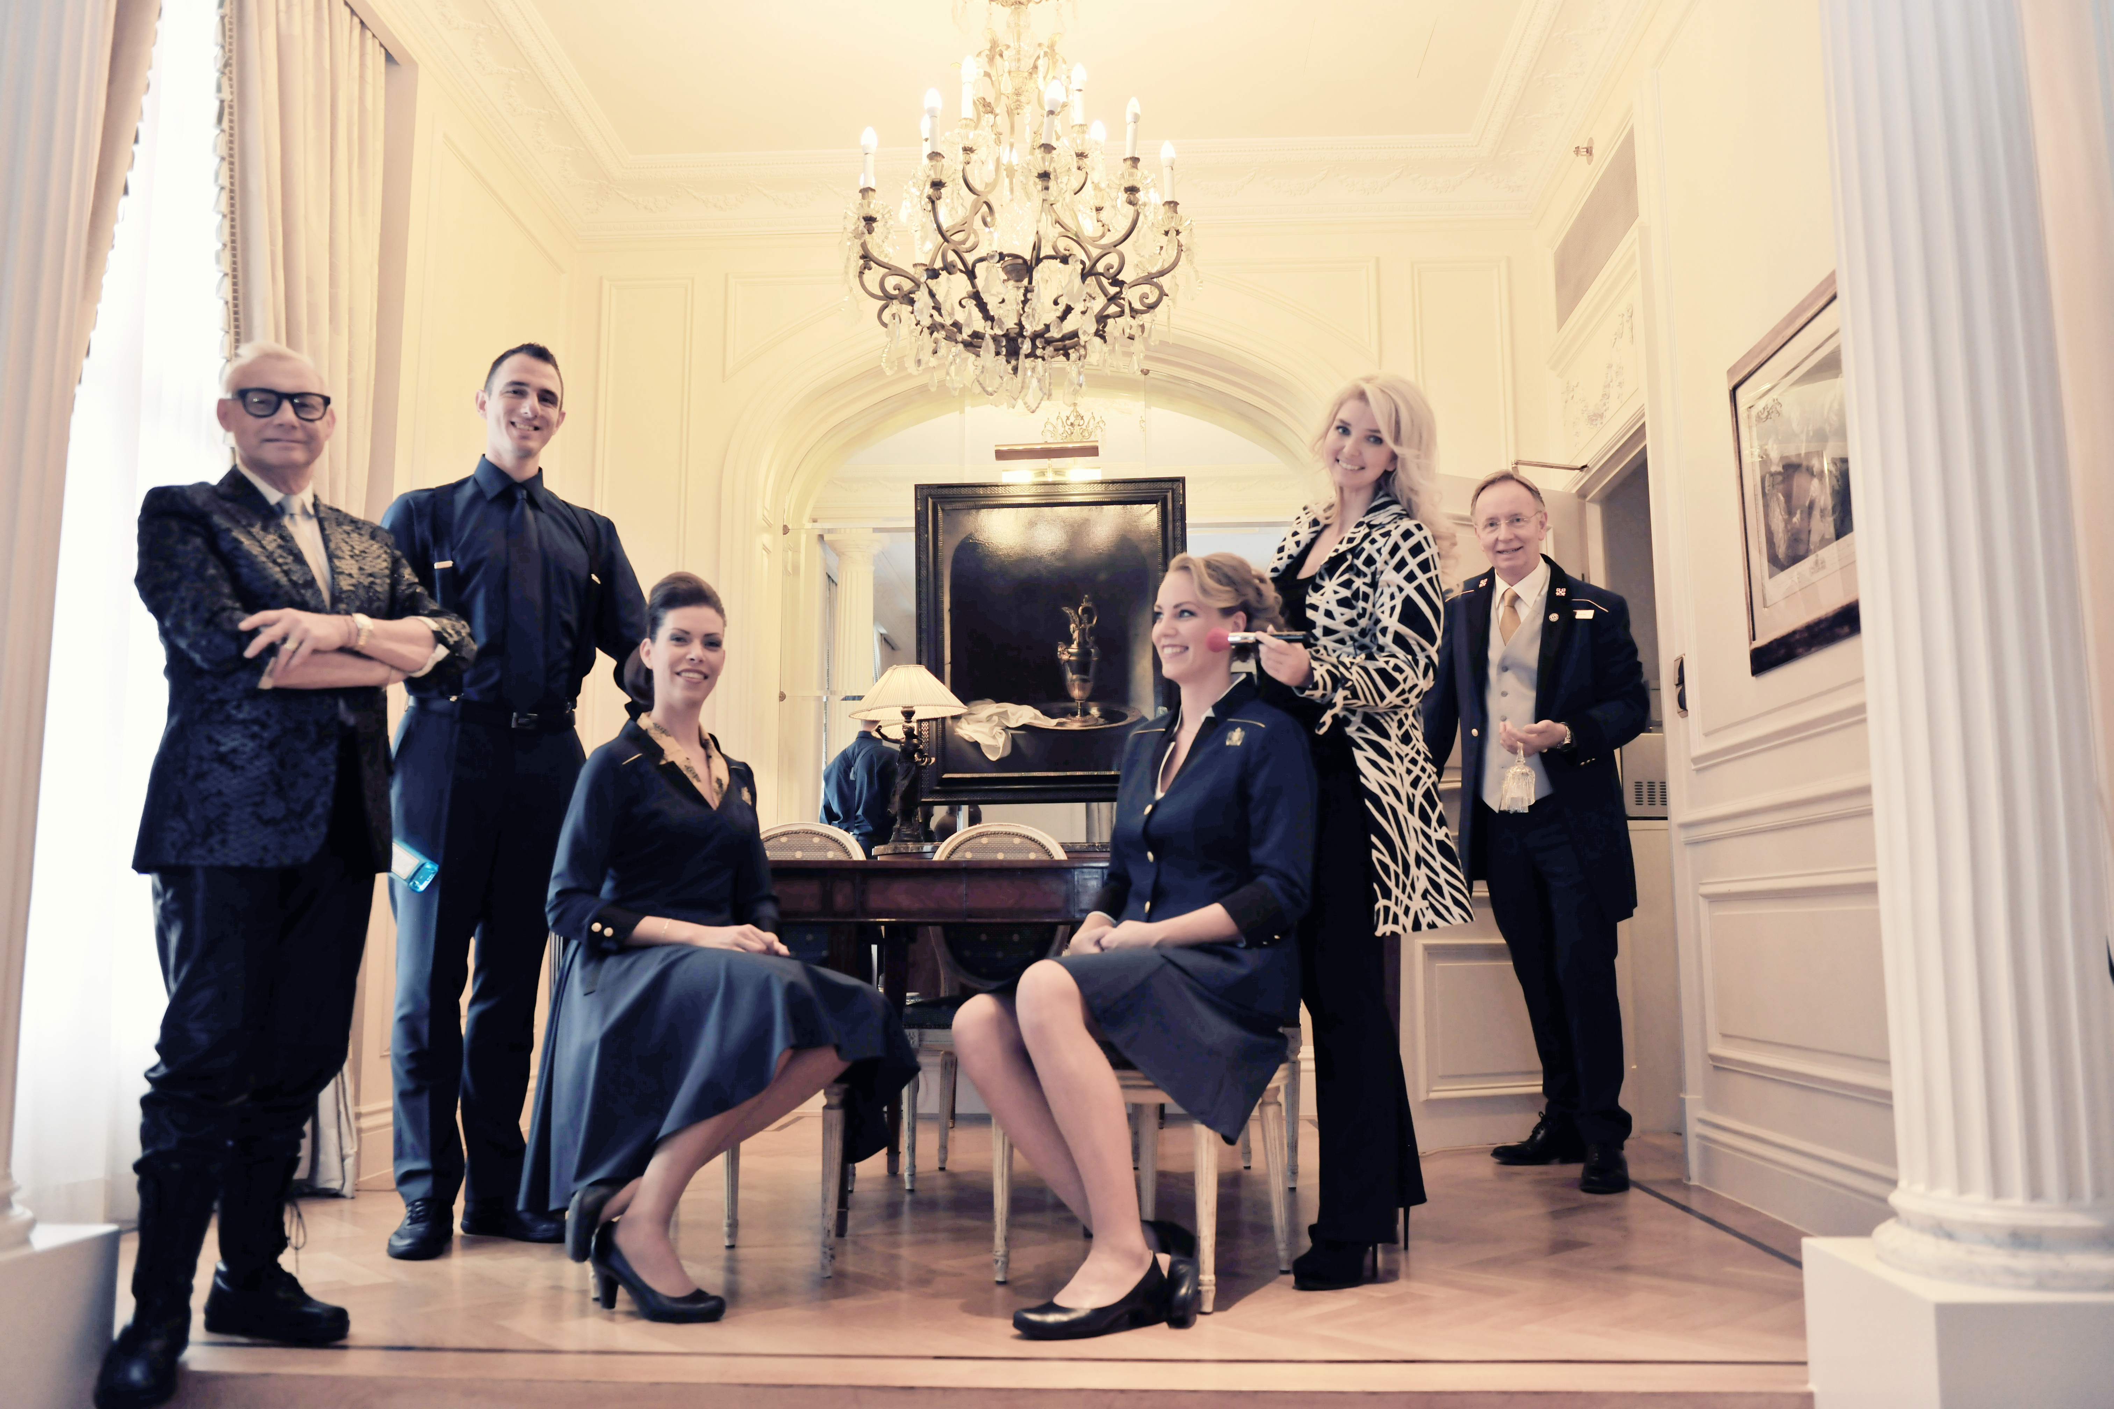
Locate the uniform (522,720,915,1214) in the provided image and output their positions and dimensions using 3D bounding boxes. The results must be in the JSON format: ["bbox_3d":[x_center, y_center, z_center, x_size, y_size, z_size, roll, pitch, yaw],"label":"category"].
[{"bbox_3d":[-0.647,0.480,3.079,0.520,0.920,0.700,7,-10,-42],"label":"uniform"}]

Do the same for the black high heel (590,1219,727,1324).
[{"bbox_3d":[-0.684,0.975,2.828,0.235,0.150,0.085,-3,-8,19],"label":"black high heel"}]

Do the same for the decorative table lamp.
[{"bbox_3d":[-0.496,0.167,5.518,0.395,0.608,0.395,-1,-8,3],"label":"decorative table lamp"}]

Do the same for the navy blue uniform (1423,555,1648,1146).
[{"bbox_3d":[1.266,0.361,4.305,0.560,1.540,0.370,-5,-9,32],"label":"navy blue uniform"}]

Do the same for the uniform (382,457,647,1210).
[{"bbox_3d":[-1.153,0.244,3.441,0.540,1.575,0.340,4,-9,-29],"label":"uniform"}]

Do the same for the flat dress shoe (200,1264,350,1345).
[{"bbox_3d":[-1.290,0.981,2.716,0.265,0.120,0.105,-3,-8,19],"label":"flat dress shoe"}]

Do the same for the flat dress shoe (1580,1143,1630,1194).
[{"bbox_3d":[1.391,1.154,4.171,0.110,0.120,0.300,-3,-9,22],"label":"flat dress shoe"}]

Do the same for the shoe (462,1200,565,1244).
[{"bbox_3d":[-1.109,1.057,3.473,0.305,0.120,0.110,-4,-9,25],"label":"shoe"}]

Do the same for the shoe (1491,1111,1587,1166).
[{"bbox_3d":[1.373,1.212,4.614,0.300,0.125,0.110,1,-8,-9],"label":"shoe"}]

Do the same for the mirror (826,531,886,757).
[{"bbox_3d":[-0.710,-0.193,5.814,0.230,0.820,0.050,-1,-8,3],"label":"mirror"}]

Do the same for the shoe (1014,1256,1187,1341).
[{"bbox_3d":[0.053,0.940,2.639,0.255,0.110,0.088,3,-9,-21],"label":"shoe"}]

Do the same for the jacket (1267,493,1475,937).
[{"bbox_3d":[0.606,0.010,3.203,0.380,0.867,0.450,6,-10,-38],"label":"jacket"}]

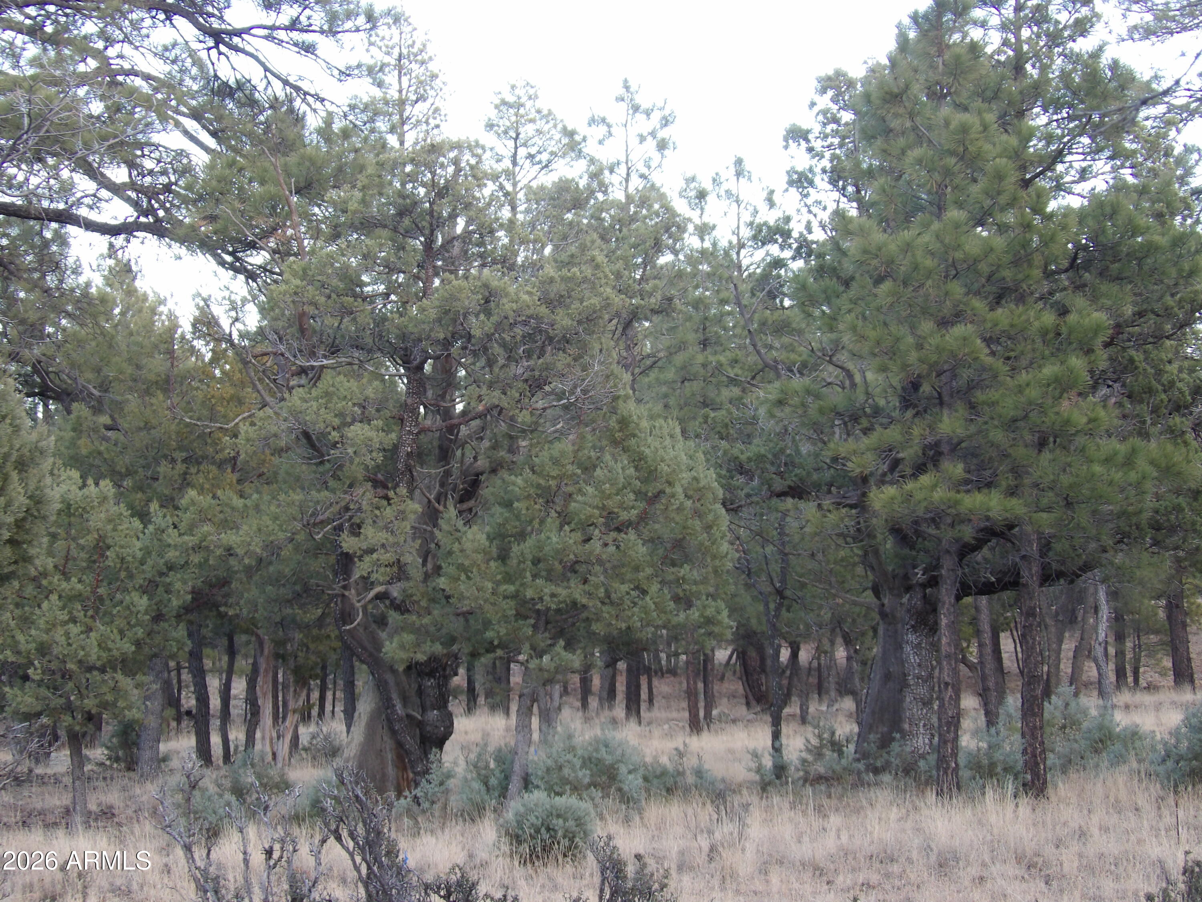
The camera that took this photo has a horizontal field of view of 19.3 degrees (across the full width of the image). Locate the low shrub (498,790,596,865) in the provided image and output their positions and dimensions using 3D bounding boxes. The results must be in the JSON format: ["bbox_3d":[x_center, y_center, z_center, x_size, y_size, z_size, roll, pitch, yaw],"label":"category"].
[{"bbox_3d":[-0.408,2.814,26.500,0.730,0.562,0.700,0,-3,0],"label":"low shrub"}]

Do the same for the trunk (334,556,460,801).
[{"bbox_3d":[-2.076,2.267,36.000,1.200,2.520,1.050,0,-3,0],"label":"trunk"}]

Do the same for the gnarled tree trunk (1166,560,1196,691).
[{"bbox_3d":[12.443,3.748,76.000,0.600,2.801,0.500,0,-3,0],"label":"gnarled tree trunk"}]

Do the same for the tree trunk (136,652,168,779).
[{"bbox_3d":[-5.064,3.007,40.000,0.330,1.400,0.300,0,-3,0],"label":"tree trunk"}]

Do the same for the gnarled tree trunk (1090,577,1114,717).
[{"bbox_3d":[8.628,3.364,61.000,0.370,2.345,0.320,0,-3,0],"label":"gnarled tree trunk"}]

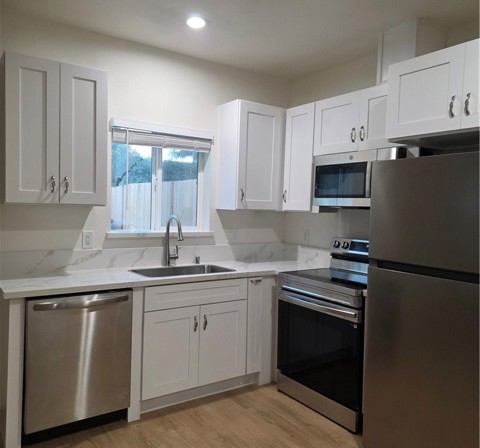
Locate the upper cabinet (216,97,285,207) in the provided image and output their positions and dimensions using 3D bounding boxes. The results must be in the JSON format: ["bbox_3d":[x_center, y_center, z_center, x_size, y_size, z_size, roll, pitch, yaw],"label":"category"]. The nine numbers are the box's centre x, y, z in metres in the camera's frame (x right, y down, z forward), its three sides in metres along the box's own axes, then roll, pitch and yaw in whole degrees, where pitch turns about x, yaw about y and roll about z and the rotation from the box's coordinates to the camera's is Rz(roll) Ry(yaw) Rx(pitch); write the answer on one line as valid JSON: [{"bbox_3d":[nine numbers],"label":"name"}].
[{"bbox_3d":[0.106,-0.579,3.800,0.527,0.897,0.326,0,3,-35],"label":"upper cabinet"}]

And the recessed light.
[{"bbox_3d":[-0.299,-1.387,2.940,0.135,0.025,0.135,2,2,0],"label":"recessed light"}]

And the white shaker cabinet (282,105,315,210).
[{"bbox_3d":[0.642,-0.563,3.759,0.327,0.897,0.364,0,3,-35],"label":"white shaker cabinet"}]

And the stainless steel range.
[{"bbox_3d":[0.773,0.732,3.153,0.717,1.193,0.765,0,3,-35],"label":"stainless steel range"}]

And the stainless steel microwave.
[{"bbox_3d":[0.965,-0.321,3.233,0.396,0.416,0.763,0,3,-35],"label":"stainless steel microwave"}]

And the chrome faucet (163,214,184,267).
[{"bbox_3d":[-0.507,0.150,3.375,0.121,0.409,0.258,0,3,-35],"label":"chrome faucet"}]

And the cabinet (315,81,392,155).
[{"bbox_3d":[1.010,-0.756,3.229,0.327,0.452,0.909,0,3,-35],"label":"cabinet"}]

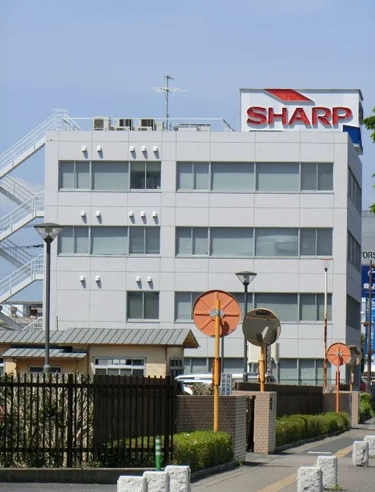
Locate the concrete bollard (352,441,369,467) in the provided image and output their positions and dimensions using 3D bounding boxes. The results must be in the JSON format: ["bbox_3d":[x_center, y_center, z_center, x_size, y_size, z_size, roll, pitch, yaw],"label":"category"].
[{"bbox_3d":[3.654,4.426,67.200,0.300,0.510,0.300,0,-3,5],"label":"concrete bollard"}]

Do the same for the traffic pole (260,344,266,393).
[{"bbox_3d":[1.944,3.771,81.600,0.130,2.900,0.130,0,-3,5],"label":"traffic pole"}]

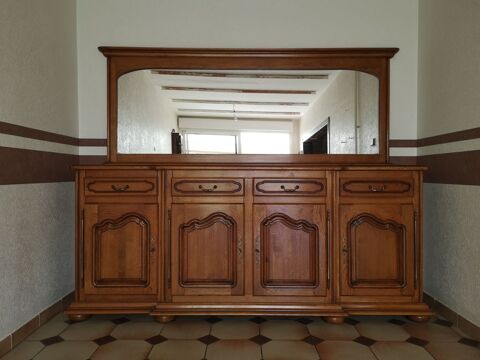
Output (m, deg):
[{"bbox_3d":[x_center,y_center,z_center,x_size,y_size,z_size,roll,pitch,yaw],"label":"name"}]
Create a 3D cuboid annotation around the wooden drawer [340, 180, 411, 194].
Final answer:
[{"bbox_3d":[0.895,0.048,2.540,0.445,0.088,0.025,0,0,0],"label":"wooden drawer"}]

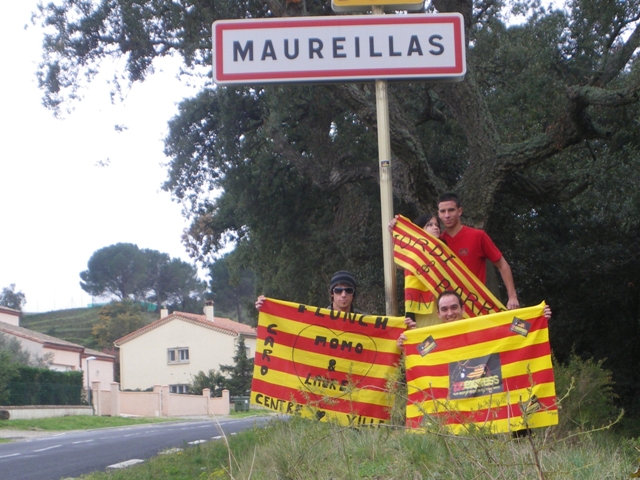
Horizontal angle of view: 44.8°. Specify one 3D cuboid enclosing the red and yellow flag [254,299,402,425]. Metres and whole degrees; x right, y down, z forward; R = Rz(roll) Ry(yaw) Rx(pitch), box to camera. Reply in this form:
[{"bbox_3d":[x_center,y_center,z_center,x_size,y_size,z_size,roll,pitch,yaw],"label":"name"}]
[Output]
[{"bbox_3d":[0.056,0.757,4.800,0.890,0.670,0.100,8,-6,0],"label":"red and yellow flag"}]

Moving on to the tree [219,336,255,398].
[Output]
[{"bbox_3d":[-5.287,8.440,51.000,2.600,4.700,2.600,-2,-8,0],"label":"tree"}]

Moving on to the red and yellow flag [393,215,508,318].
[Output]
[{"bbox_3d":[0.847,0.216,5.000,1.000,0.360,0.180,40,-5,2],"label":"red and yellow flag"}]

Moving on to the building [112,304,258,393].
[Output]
[{"bbox_3d":[-8.400,8.852,58.500,10.500,7.300,9.000,-6,-9,27],"label":"building"}]

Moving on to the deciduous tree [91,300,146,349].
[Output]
[{"bbox_3d":[-20.657,9.427,80.000,6.000,7.000,6.000,-2,-8,0],"label":"deciduous tree"}]

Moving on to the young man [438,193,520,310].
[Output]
[{"bbox_3d":[1.035,0.506,5.200,0.580,1.700,0.380,-4,-8,17],"label":"young man"}]

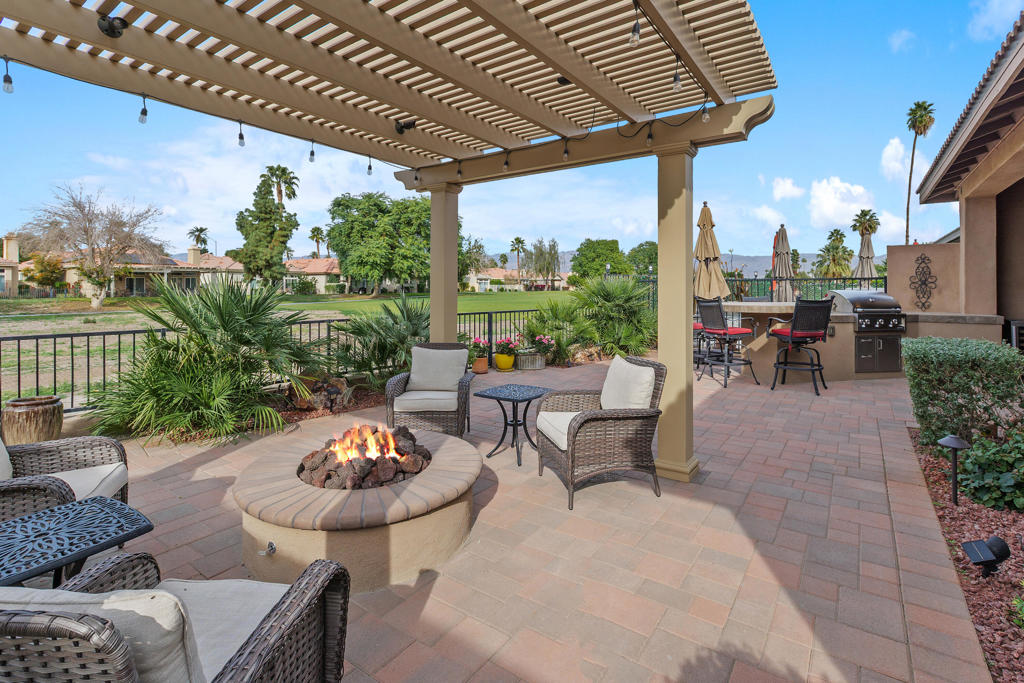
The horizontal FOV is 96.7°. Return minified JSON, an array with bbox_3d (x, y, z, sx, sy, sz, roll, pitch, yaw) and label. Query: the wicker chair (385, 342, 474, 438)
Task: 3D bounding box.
[{"bbox_3d":[-0.690,0.468,3.970,0.680,0.860,0.740,0,4,5],"label":"wicker chair"}]

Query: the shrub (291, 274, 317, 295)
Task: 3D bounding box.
[{"bbox_3d":[-22.907,-6.262,50.000,2.800,2.200,2.500,0,4,0],"label":"shrub"}]

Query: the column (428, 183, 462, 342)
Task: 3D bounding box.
[{"bbox_3d":[-0.680,-0.387,4.582,0.250,2.350,0.250,4,6,37],"label":"column"}]

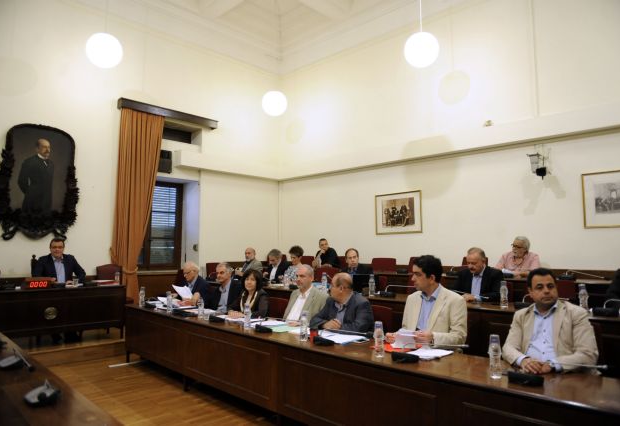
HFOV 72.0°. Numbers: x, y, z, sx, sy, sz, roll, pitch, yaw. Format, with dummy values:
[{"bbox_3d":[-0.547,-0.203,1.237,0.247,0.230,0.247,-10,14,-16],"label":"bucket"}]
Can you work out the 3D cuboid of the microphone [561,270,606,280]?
[{"bbox_3d":[3.040,0.696,4.748,0.500,0.115,0.160,0,-5,-1],"label":"microphone"}]

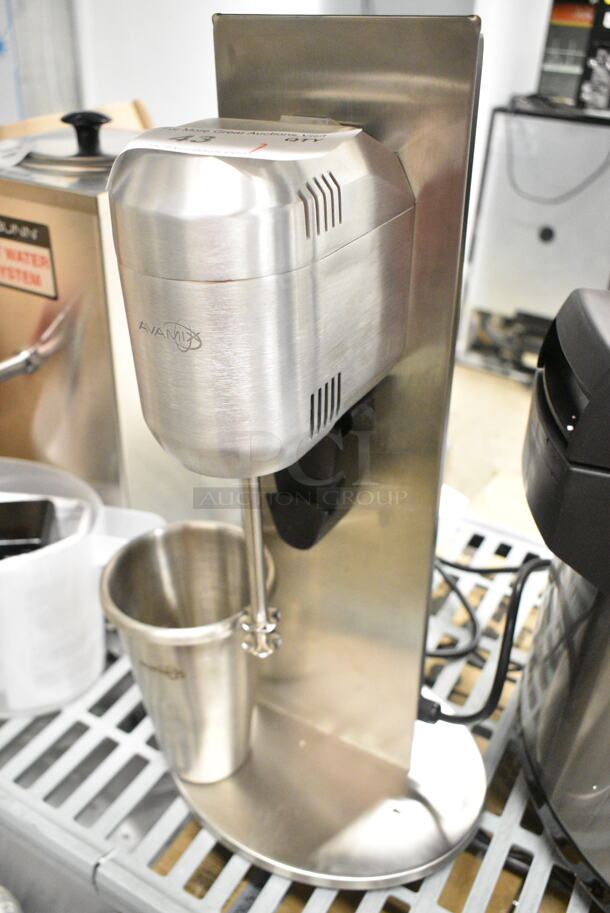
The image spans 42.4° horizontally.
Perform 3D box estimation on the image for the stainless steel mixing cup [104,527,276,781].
[{"bbox_3d":[-0.075,0.149,0.561,0.112,0.178,0.112,0,36,0],"label":"stainless steel mixing cup"}]

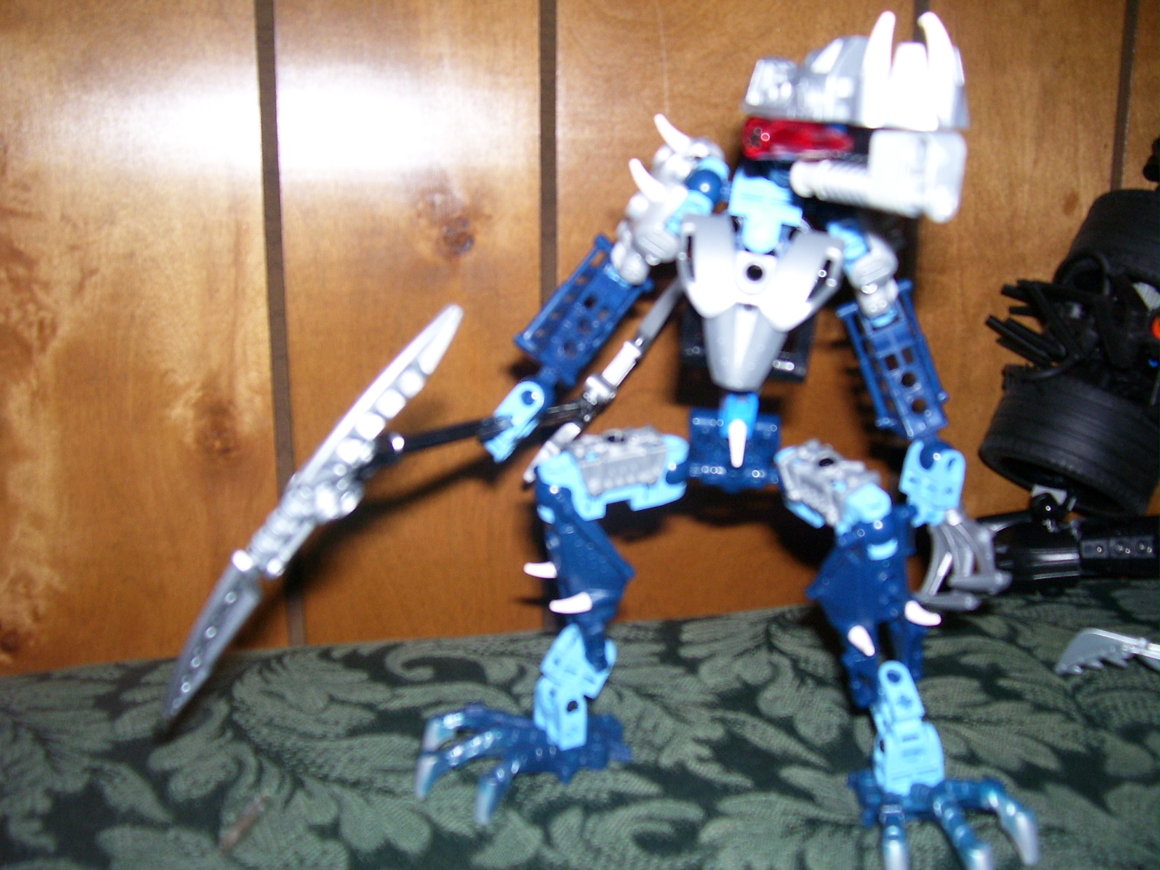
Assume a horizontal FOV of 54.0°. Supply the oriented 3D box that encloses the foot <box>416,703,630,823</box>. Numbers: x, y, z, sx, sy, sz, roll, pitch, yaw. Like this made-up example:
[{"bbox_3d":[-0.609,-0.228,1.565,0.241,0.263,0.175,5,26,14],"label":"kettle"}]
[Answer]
[{"bbox_3d":[-0.016,0.091,0.334,0.064,0.020,0.042,-4,12,-21],"label":"foot"}]

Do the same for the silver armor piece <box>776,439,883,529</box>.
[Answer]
[{"bbox_3d":[0.069,0.013,0.318,0.016,0.015,0.029,-35,33,-22],"label":"silver armor piece"}]

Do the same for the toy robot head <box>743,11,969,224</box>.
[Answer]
[{"bbox_3d":[0.072,-0.084,0.308,0.033,0.052,0.052,0,13,-25],"label":"toy robot head"}]

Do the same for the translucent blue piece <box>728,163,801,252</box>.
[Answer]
[{"bbox_3d":[0.051,-0.063,0.317,0.019,0.025,0.014,8,10,7],"label":"translucent blue piece"}]

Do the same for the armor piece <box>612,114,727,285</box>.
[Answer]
[{"bbox_3d":[0.023,-0.068,0.325,0.026,0.044,0.022,35,7,-19],"label":"armor piece"}]

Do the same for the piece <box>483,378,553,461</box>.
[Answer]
[{"bbox_3d":[-0.017,-0.005,0.325,0.011,0.025,0.015,40,3,-2],"label":"piece"}]

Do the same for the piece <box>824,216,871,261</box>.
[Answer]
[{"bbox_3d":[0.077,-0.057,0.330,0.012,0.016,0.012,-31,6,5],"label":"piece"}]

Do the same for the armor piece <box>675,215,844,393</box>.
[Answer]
[{"bbox_3d":[0.051,-0.038,0.323,0.042,0.046,0.020,9,10,8],"label":"armor piece"}]

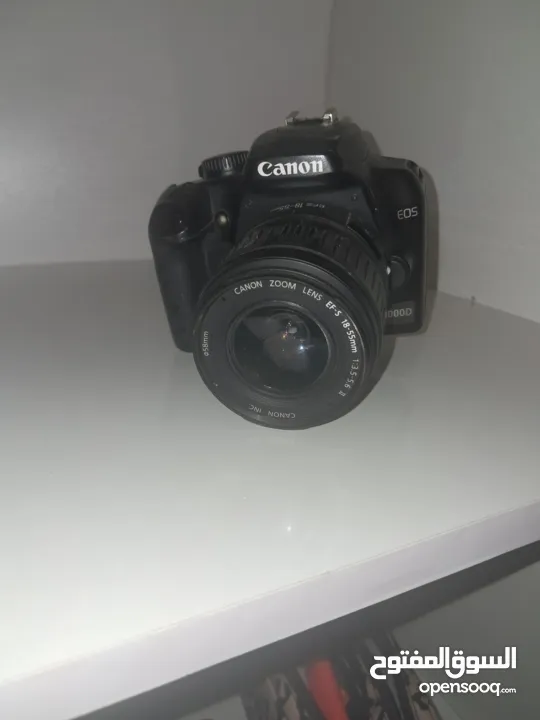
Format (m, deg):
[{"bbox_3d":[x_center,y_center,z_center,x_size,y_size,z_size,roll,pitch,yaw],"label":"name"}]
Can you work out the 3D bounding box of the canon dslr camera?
[{"bbox_3d":[0.003,-0.042,0.238,0.126,0.098,0.129,0,32,11],"label":"canon dslr camera"}]

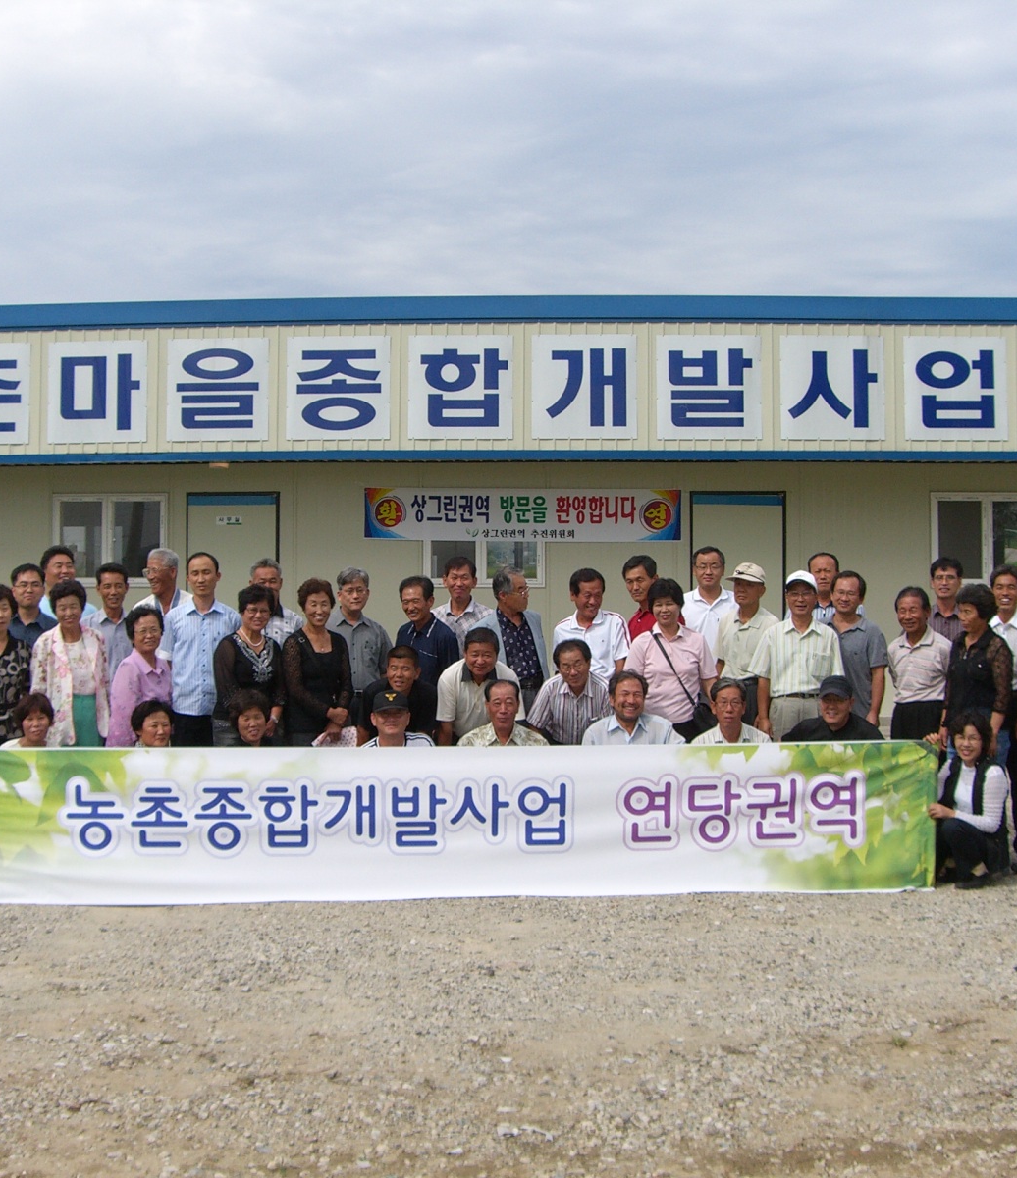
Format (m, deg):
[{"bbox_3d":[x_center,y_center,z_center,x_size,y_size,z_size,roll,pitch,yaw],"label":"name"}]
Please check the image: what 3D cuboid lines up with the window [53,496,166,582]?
[{"bbox_3d":[-3.800,-0.463,16.481,1.130,0.900,0.100,0,0,3],"label":"window"}]

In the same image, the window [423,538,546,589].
[{"bbox_3d":[-0.230,-0.455,16.311,1.180,0.910,0.100,0,0,3],"label":"window"}]

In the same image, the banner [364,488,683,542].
[{"bbox_3d":[0.139,-0.705,16.233,3.000,0.500,0.030,0,0,3],"label":"banner"}]

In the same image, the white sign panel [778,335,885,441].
[{"bbox_3d":[2.799,-1.734,14.867,0.920,0.920,0.030,0,0,3],"label":"white sign panel"}]

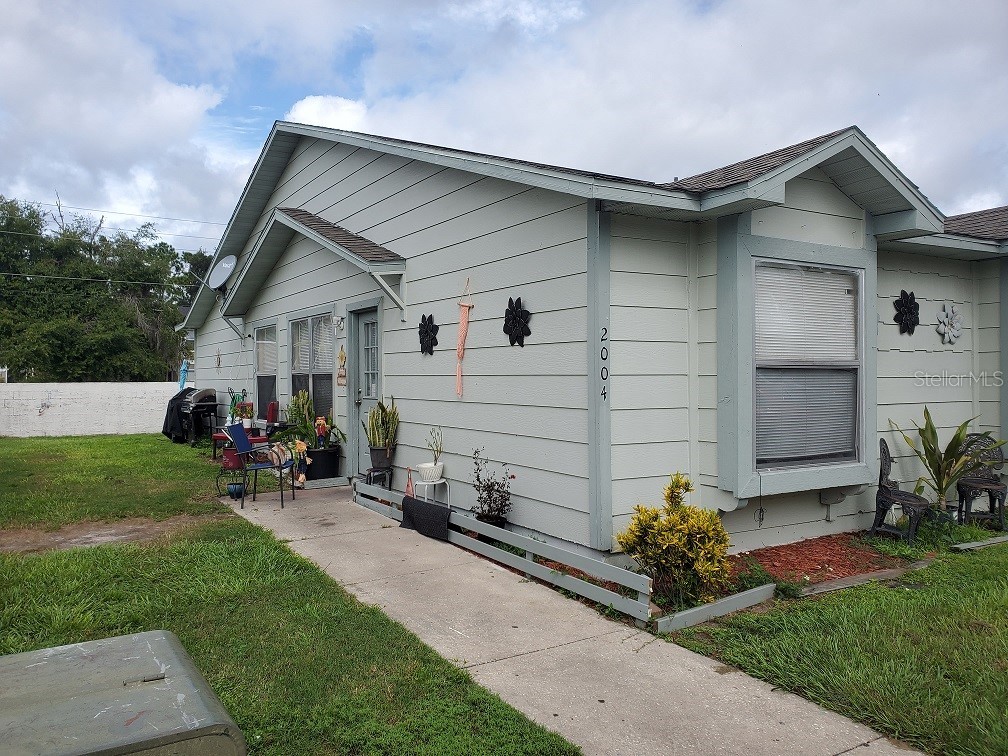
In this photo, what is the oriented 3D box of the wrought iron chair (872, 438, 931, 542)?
[{"bbox_3d":[3.490,1.000,6.730,0.430,0.840,0.440,-1,1,-45],"label":"wrought iron chair"}]

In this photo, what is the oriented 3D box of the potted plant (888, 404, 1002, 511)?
[{"bbox_3d":[4.130,0.815,7.050,0.950,1.080,0.780,-1,0,-32],"label":"potted plant"}]

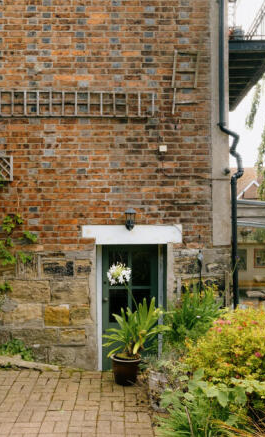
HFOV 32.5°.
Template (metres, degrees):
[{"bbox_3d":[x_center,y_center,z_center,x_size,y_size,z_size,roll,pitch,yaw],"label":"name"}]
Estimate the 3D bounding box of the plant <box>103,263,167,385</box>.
[{"bbox_3d":[0.035,1.124,4.905,0.706,1.294,0.637,-1,0,-2],"label":"plant"}]

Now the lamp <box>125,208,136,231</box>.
[{"bbox_3d":[-0.021,0.014,5.219,0.129,0.259,0.169,-1,0,-2],"label":"lamp"}]

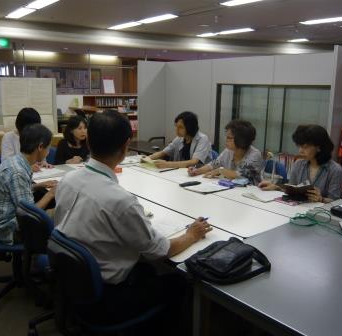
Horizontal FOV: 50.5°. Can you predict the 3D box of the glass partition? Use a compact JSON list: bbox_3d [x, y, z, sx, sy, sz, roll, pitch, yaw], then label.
[{"bbox_3d":[1.068,-0.532,4.155,0.080,0.840,1.520,-11,17,-38],"label":"glass partition"}]

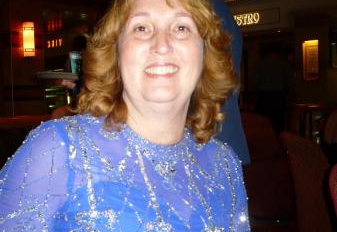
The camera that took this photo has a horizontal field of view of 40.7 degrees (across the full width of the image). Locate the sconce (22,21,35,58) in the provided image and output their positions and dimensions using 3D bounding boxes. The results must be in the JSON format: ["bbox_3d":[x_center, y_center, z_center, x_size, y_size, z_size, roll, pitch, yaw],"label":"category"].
[{"bbox_3d":[-1.720,-0.940,5.600,0.090,0.430,0.130,2,4,38],"label":"sconce"}]

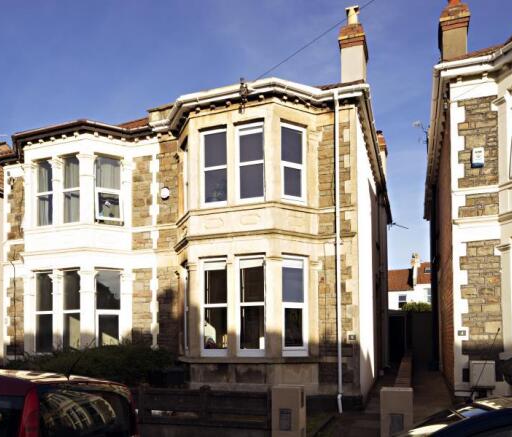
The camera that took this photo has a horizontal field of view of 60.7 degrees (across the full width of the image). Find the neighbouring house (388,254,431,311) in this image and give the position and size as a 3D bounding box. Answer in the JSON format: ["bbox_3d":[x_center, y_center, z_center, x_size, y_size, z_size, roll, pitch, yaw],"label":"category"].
[{"bbox_3d":[13.516,6.000,38.000,6.500,7.000,6.500,0,0,19],"label":"neighbouring house"}]

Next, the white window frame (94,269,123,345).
[{"bbox_3d":[-4.005,2.497,11.929,0.764,2.265,0.120,0,0,-29],"label":"white window frame"}]

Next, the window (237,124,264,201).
[{"bbox_3d":[-0.132,-1.307,10.203,0.741,1.914,0.120,0,0,19],"label":"window"}]

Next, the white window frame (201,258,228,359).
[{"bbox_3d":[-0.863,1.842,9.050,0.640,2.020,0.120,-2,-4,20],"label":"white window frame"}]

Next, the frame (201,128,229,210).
[{"bbox_3d":[-1.000,-1.200,10.494,0.732,1.920,0.120,0,0,19],"label":"frame"}]

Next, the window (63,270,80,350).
[{"bbox_3d":[-4.995,2.489,11.830,0.665,2.219,0.120,0,0,19],"label":"window"}]

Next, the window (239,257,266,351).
[{"bbox_3d":[-0.120,2.065,10.199,0.716,2.310,0.120,0,0,19],"label":"window"}]

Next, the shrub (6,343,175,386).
[{"bbox_3d":[-4.085,3.661,10.600,4.500,1.250,1.200,0,0,19],"label":"shrub"}]

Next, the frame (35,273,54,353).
[{"bbox_3d":[-5.867,2.579,12.122,0.698,2.274,0.120,0,0,19],"label":"frame"}]

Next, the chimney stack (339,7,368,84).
[{"bbox_3d":[2.679,-4.798,12.055,0.679,2.087,0.660,0,0,19],"label":"chimney stack"}]

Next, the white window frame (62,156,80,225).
[{"bbox_3d":[-4.319,-0.680,10.250,0.600,1.660,0.120,-2,-4,20],"label":"white window frame"}]

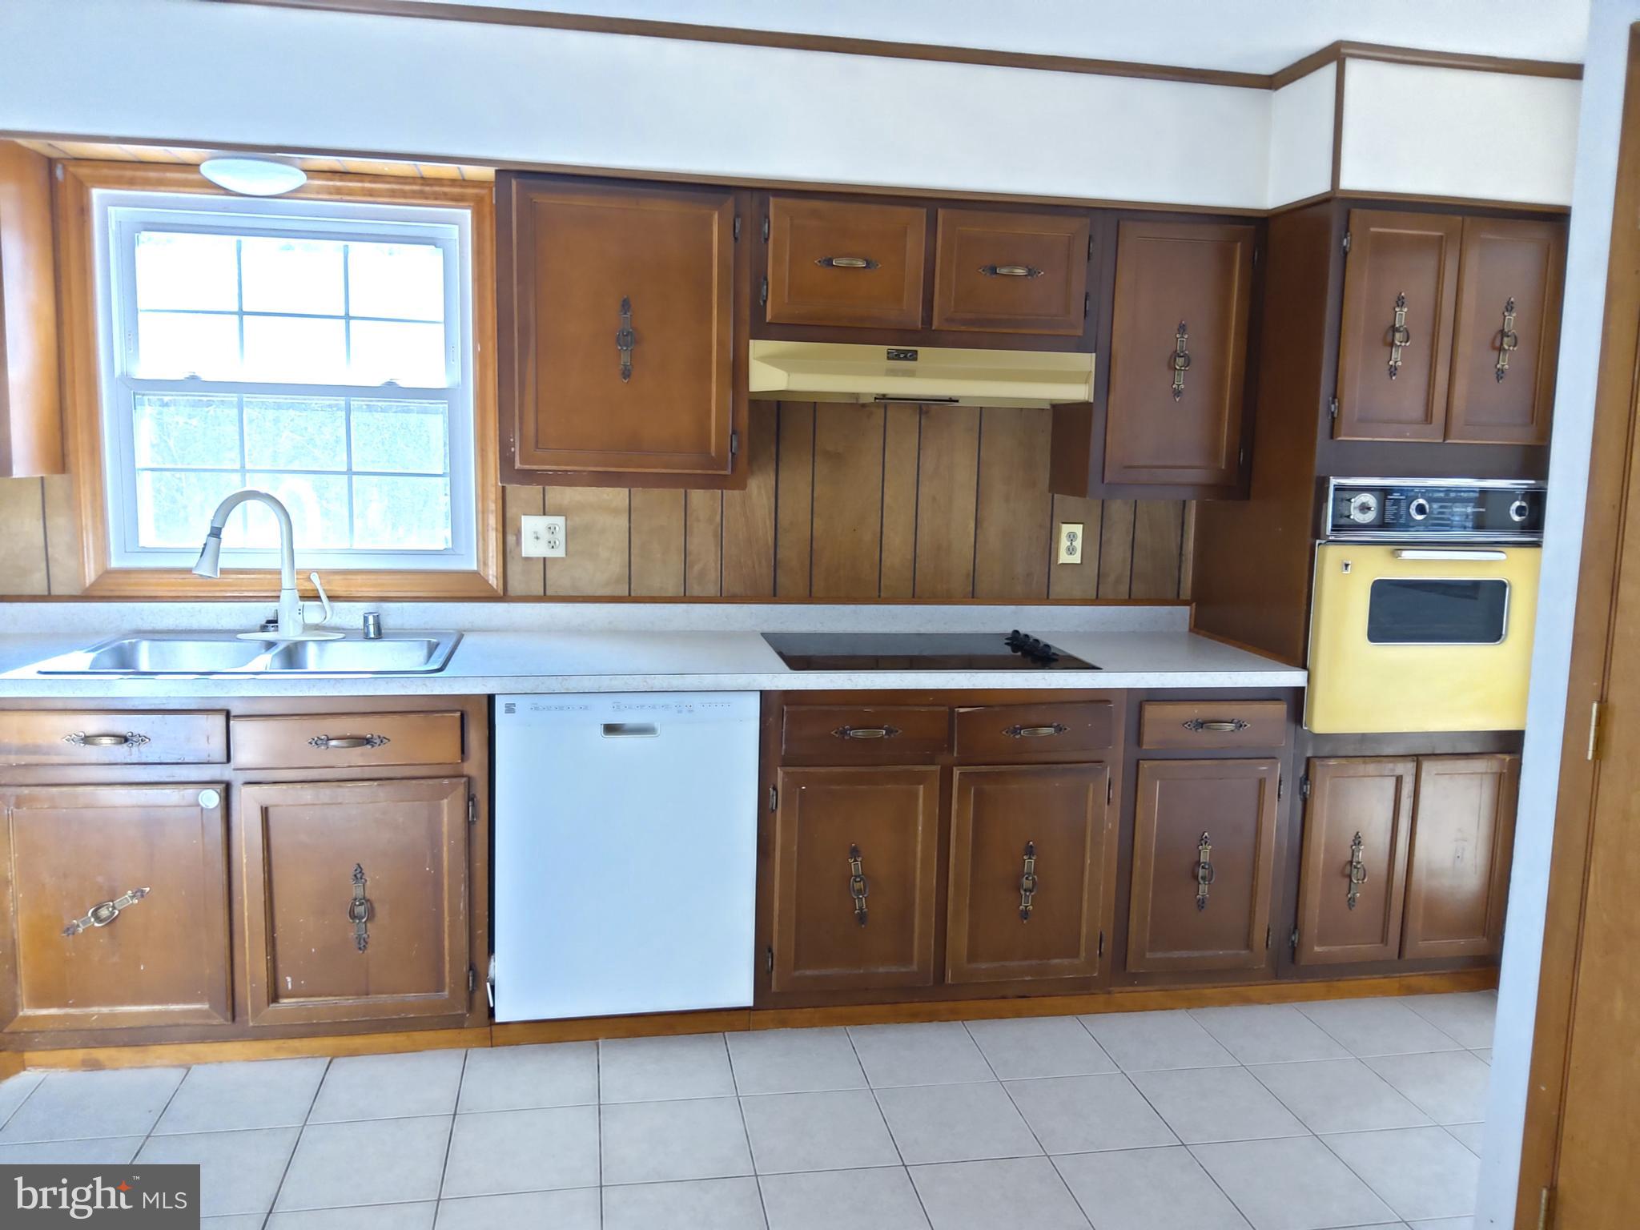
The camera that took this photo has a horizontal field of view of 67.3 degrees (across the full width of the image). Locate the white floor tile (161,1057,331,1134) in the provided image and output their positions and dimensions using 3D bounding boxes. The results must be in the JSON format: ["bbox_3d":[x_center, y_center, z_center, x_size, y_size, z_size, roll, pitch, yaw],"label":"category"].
[{"bbox_3d":[-1.256,1.053,2.699,0.303,0.010,0.293,0,8,-10],"label":"white floor tile"}]

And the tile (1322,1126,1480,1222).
[{"bbox_3d":[1.251,1.155,2.553,0.303,0.010,0.303,0,8,-10],"label":"tile"}]

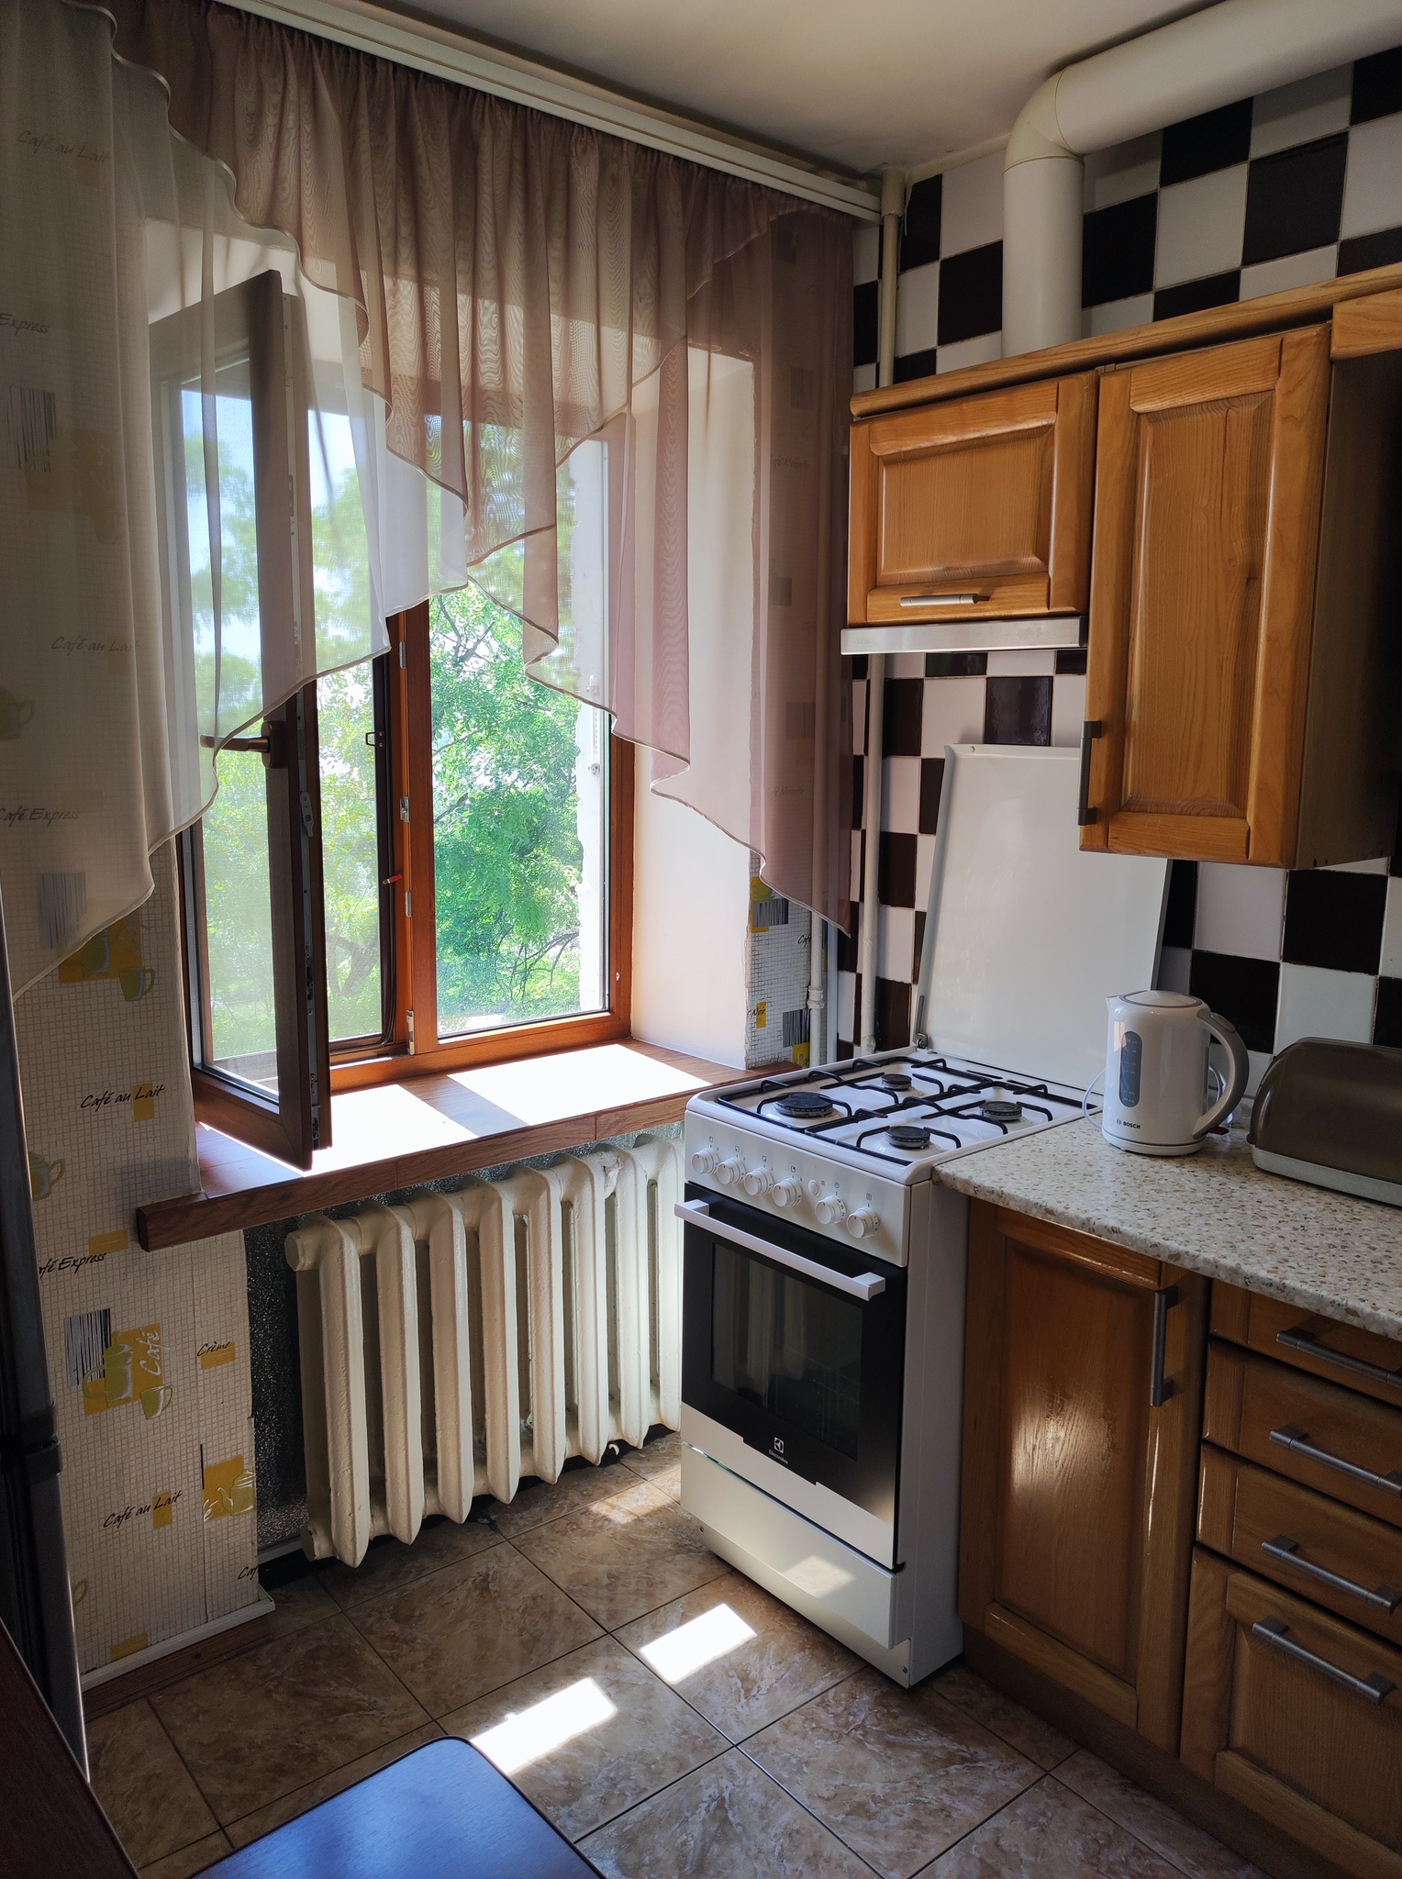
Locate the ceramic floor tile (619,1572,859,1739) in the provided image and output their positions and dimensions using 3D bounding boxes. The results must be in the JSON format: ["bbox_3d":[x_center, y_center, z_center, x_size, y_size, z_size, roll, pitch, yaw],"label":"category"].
[{"bbox_3d":[0.073,1.142,2.188,0.313,0.010,0.313,-7,12,-39],"label":"ceramic floor tile"}]

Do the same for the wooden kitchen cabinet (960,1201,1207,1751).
[{"bbox_3d":[0.708,0.690,2.045,0.510,0.705,0.395,-7,12,-39],"label":"wooden kitchen cabinet"}]

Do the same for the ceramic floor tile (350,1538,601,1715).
[{"bbox_3d":[-0.371,1.129,2.232,0.313,0.010,0.313,-7,12,-39],"label":"ceramic floor tile"}]

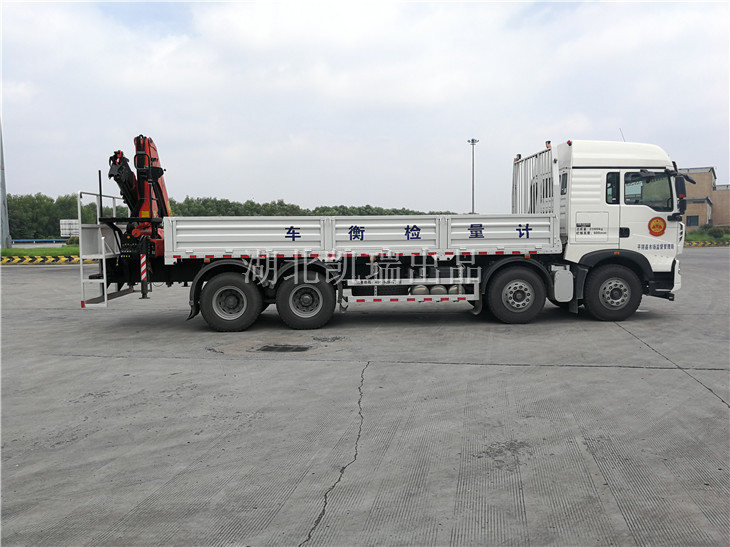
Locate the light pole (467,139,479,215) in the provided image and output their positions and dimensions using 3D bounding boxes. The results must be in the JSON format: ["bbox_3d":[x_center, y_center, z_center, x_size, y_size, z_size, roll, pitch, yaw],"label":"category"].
[{"bbox_3d":[21.409,-16.513,112.627,2.300,20.000,2.300,-1,4,-5],"label":"light pole"}]

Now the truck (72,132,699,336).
[{"bbox_3d":[0.451,-0.926,11.484,11.180,3.650,2.580,-1,5,-1],"label":"truck"}]

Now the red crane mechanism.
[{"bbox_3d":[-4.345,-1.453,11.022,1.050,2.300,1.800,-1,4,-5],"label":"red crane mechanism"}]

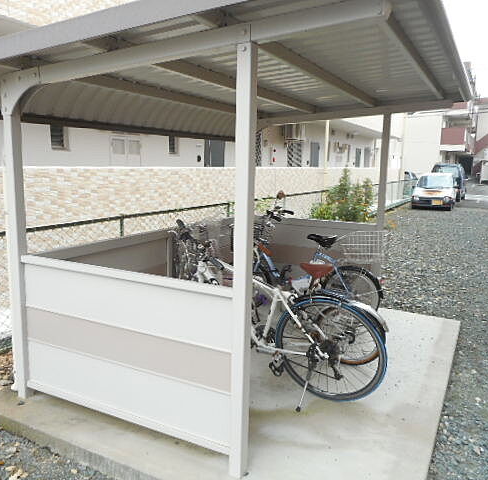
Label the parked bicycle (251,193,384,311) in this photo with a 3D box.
[{"bbox_3d":[0.550,0.167,4.362,1.520,1.140,0.560,6,10,27],"label":"parked bicycle"}]

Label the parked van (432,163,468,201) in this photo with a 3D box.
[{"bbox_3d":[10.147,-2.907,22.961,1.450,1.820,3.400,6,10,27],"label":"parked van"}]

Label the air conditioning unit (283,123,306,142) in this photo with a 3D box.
[{"bbox_3d":[1.404,-2.985,12.600,0.320,0.550,0.780,6,10,27],"label":"air conditioning unit"}]

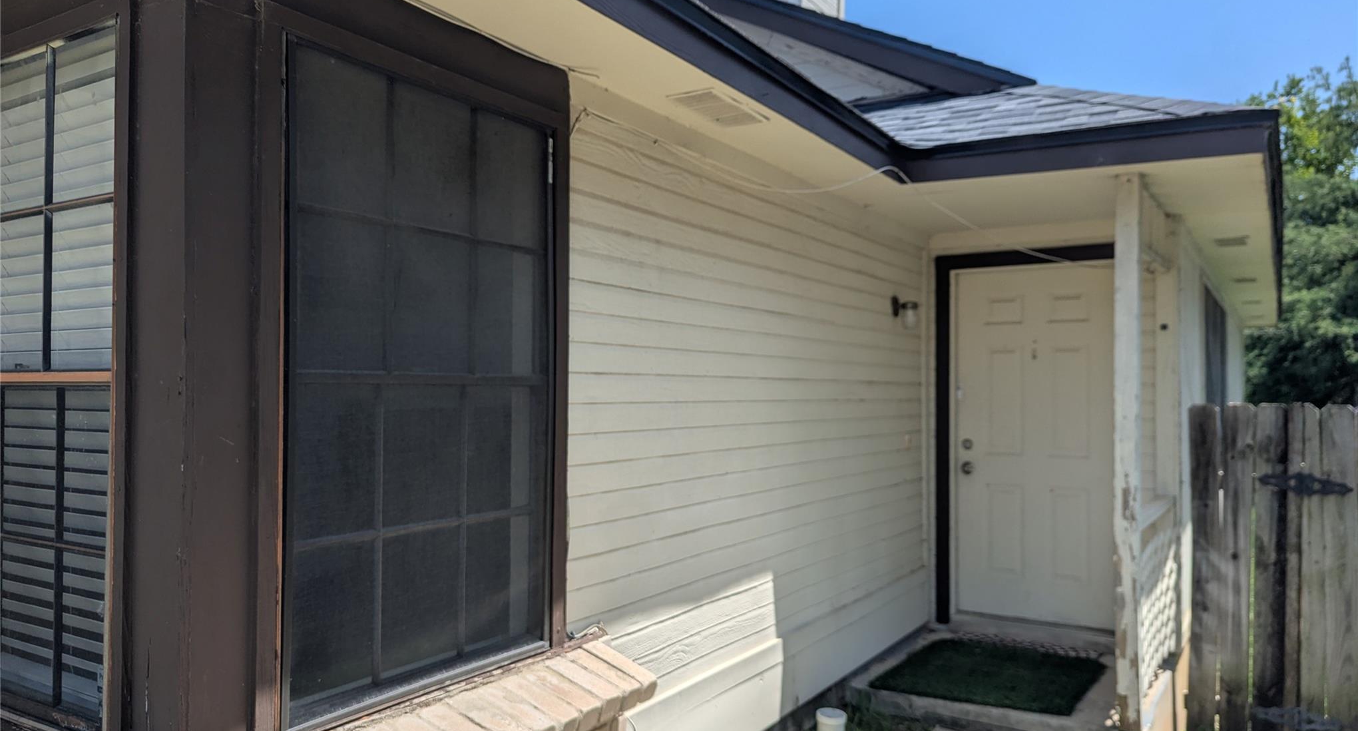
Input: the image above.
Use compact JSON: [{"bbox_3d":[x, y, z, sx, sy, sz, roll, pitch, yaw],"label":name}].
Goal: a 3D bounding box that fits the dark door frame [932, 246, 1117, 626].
[{"bbox_3d":[2.016,0.437,5.348,1.090,2.180,0.110,-1,-2,33],"label":"dark door frame"}]

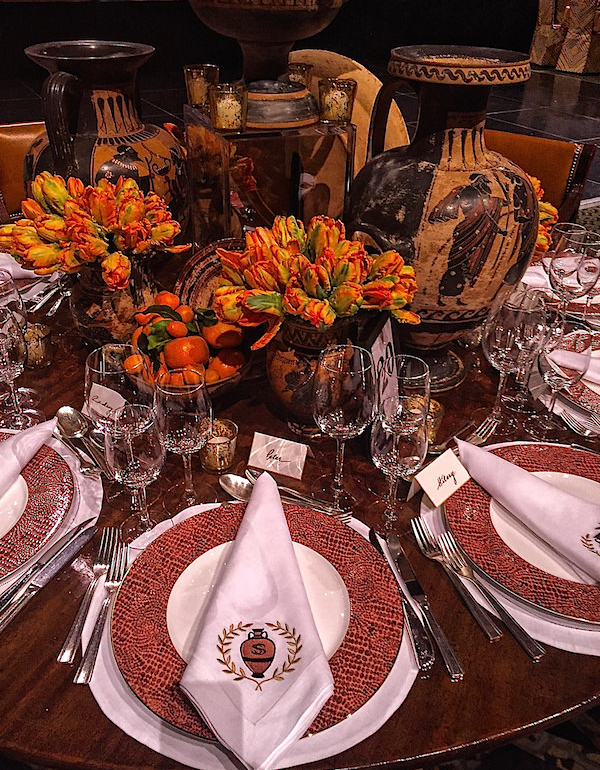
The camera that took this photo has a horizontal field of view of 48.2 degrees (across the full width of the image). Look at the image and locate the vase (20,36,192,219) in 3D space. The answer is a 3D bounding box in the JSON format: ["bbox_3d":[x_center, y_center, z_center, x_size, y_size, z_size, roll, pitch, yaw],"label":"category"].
[{"bbox_3d":[-0.378,-0.390,1.324,0.331,0.493,0.331,22,39,27],"label":"vase"}]

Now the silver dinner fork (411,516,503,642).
[{"bbox_3d":[0.194,0.237,0.846,0.024,0.018,0.201,-9,36,-16],"label":"silver dinner fork"}]

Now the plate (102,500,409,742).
[{"bbox_3d":[-0.047,0.263,0.790,0.335,0.024,0.335,1,34,-1],"label":"plate"}]

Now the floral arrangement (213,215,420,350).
[{"bbox_3d":[0.024,-0.149,0.962,0.300,0.180,0.270,2,34,0],"label":"floral arrangement"}]

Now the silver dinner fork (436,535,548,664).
[{"bbox_3d":[0.231,0.250,0.820,0.027,0.022,0.193,-14,36,-22],"label":"silver dinner fork"}]

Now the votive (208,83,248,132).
[{"bbox_3d":[-0.114,-0.443,1.073,0.060,0.063,0.060,-1,34,-5],"label":"votive"}]

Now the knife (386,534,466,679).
[{"bbox_3d":[0.145,0.260,0.816,0.021,0.011,0.216,-7,35,-12],"label":"knife"}]

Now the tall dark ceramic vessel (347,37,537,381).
[{"bbox_3d":[0.232,-0.257,1.122,0.335,0.540,0.315,-23,42,-32],"label":"tall dark ceramic vessel"}]

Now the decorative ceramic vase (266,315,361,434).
[{"bbox_3d":[0.031,-0.024,1.057,0.158,0.214,0.158,3,34,2],"label":"decorative ceramic vase"}]

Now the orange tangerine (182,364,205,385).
[{"bbox_3d":[-0.167,-0.016,1.048,0.036,0.034,0.036,2,34,0],"label":"orange tangerine"}]

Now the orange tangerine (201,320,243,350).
[{"bbox_3d":[-0.134,-0.089,1.157,0.068,0.058,0.068,2,34,0],"label":"orange tangerine"}]

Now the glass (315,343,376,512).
[{"bbox_3d":[0.057,0.061,0.913,0.087,0.226,0.087,2,34,0],"label":"glass"}]

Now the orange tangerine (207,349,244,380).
[{"bbox_3d":[-0.122,-0.034,1.111,0.063,0.056,0.063,2,34,0],"label":"orange tangerine"}]

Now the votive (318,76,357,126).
[{"bbox_3d":[0.060,-0.463,1.102,0.060,0.063,0.060,3,34,2],"label":"votive"}]

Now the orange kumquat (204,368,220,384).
[{"bbox_3d":[-0.137,-0.014,1.048,0.027,0.026,0.029,2,34,0],"label":"orange kumquat"}]

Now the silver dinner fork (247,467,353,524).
[{"bbox_3d":[-0.005,0.155,0.956,0.178,0.022,0.023,22,38,26],"label":"silver dinner fork"}]

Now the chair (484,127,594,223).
[{"bbox_3d":[0.498,-0.255,2.123,0.490,0.940,0.580,20,38,26],"label":"chair"}]

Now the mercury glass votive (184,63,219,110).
[{"bbox_3d":[-0.202,-0.607,1.353,0.073,0.082,0.073,-3,34,-7],"label":"mercury glass votive"}]

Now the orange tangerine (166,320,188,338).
[{"bbox_3d":[-0.199,-0.092,1.088,0.035,0.029,0.032,2,34,0],"label":"orange tangerine"}]

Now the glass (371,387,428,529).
[{"bbox_3d":[0.128,0.108,0.890,0.075,0.184,0.075,9,34,9],"label":"glass"}]

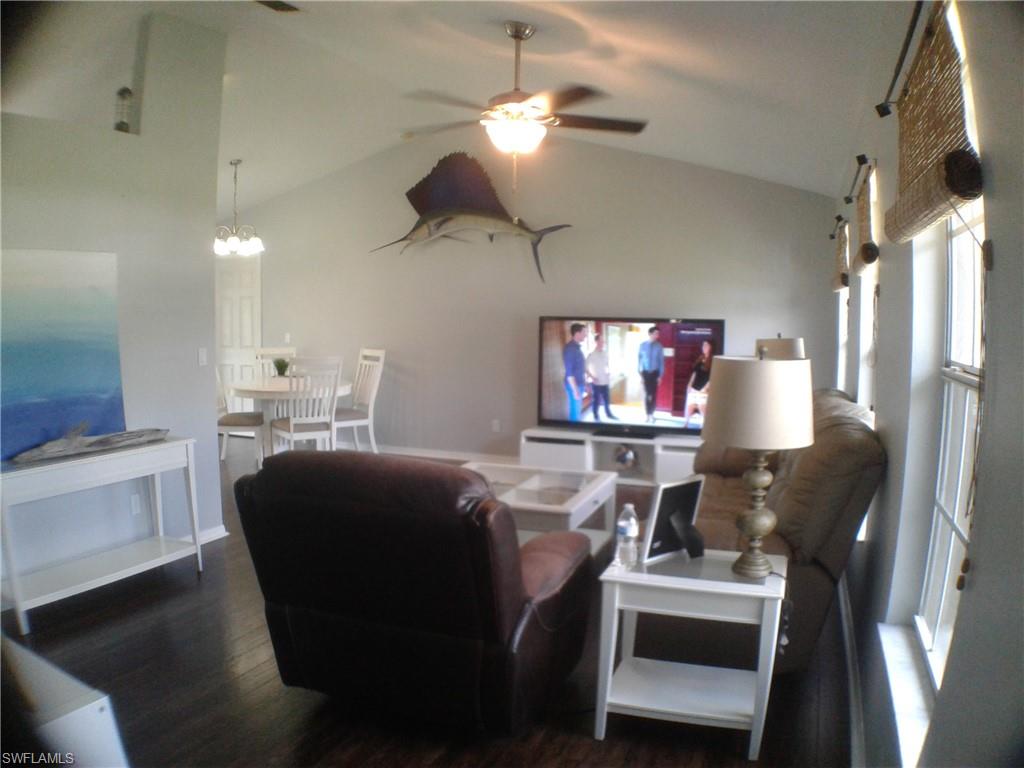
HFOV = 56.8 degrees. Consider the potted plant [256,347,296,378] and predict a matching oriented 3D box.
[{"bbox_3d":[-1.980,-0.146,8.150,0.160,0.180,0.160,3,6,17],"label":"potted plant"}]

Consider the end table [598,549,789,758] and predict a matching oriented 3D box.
[{"bbox_3d":[0.559,0.828,2.930,0.535,0.540,0.360,2,6,18],"label":"end table"}]

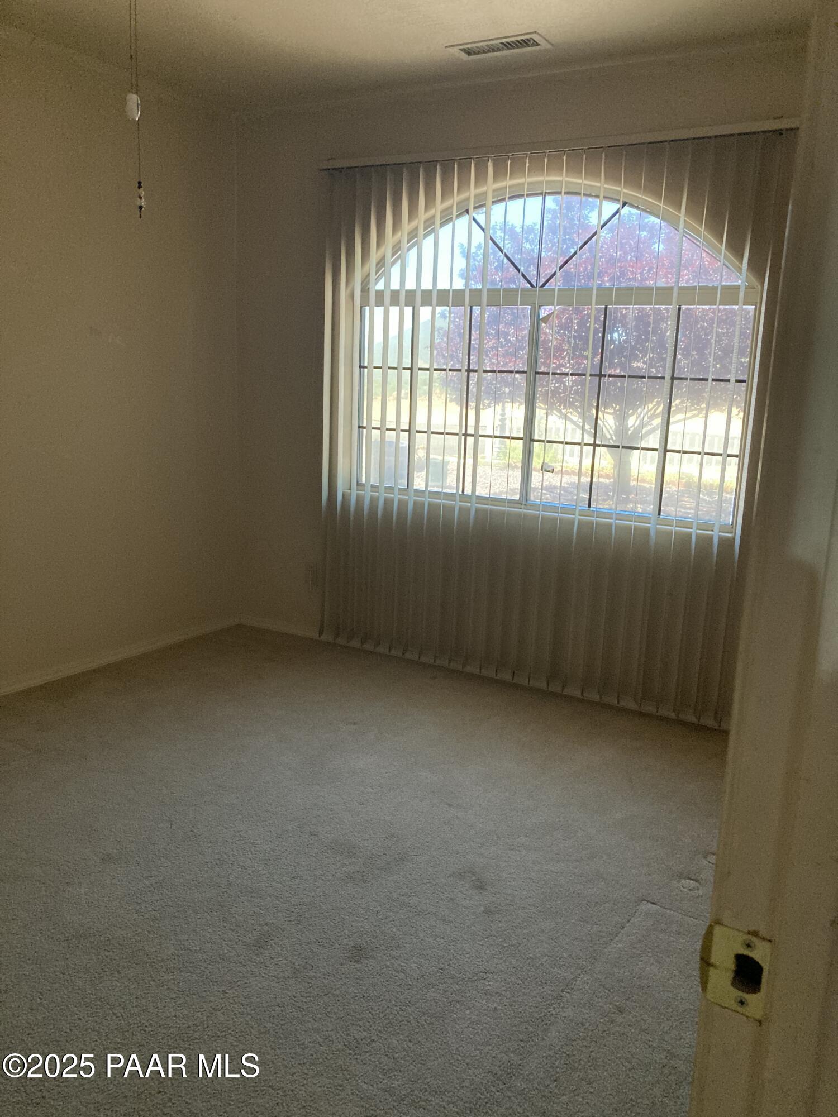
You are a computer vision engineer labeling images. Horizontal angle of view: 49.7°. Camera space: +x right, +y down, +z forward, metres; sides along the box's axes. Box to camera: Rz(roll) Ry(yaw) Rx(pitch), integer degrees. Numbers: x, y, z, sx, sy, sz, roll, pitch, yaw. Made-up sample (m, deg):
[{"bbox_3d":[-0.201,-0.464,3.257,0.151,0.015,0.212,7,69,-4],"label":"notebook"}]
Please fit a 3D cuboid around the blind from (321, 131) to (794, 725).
[{"bbox_3d":[0.386,-0.540,3.674,1.941,2.135,0.095,9,14,29],"label":"blind"}]

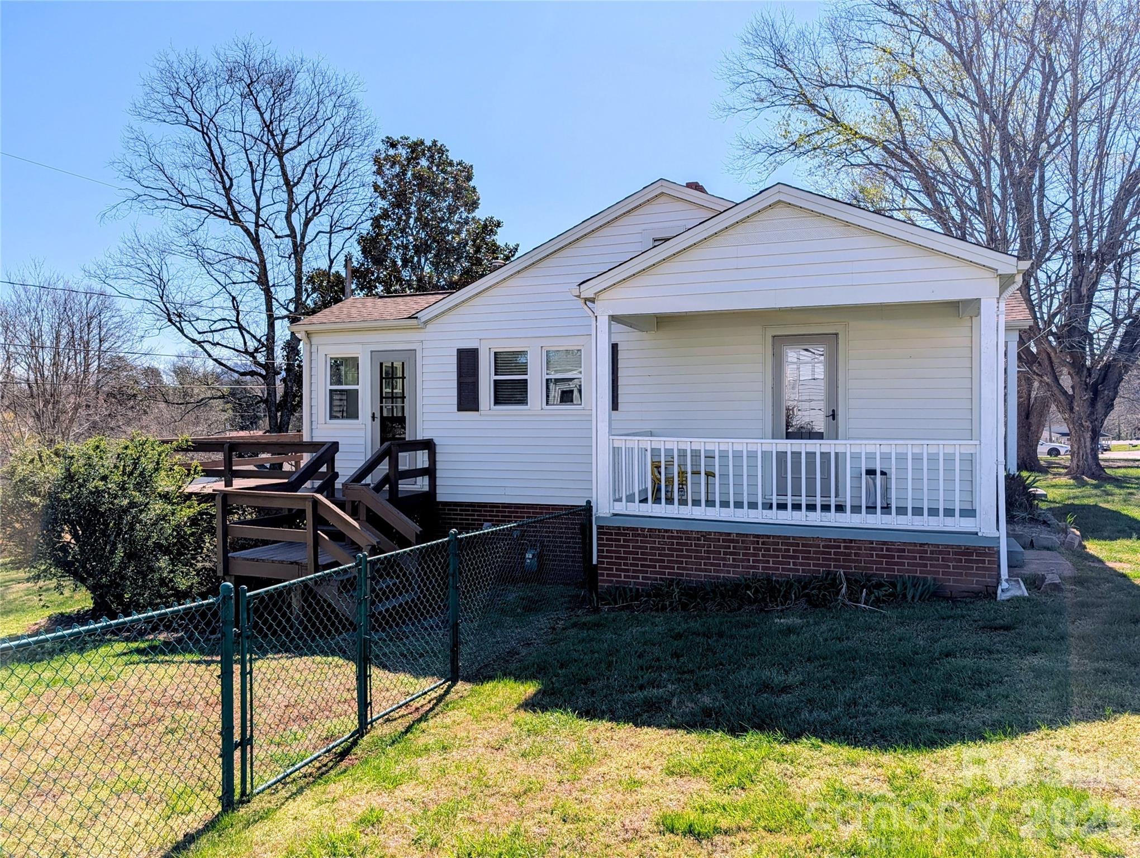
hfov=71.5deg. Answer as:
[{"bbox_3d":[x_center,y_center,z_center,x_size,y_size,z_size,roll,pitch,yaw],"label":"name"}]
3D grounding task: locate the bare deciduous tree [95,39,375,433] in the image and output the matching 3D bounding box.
[{"bbox_3d":[-10.571,-4.991,24.978,8.800,14.600,8.200,0,0,19],"label":"bare deciduous tree"}]

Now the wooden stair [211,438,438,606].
[{"bbox_3d":[-2.765,1.153,10.756,2.300,1.950,3.250,0,0,19],"label":"wooden stair"}]

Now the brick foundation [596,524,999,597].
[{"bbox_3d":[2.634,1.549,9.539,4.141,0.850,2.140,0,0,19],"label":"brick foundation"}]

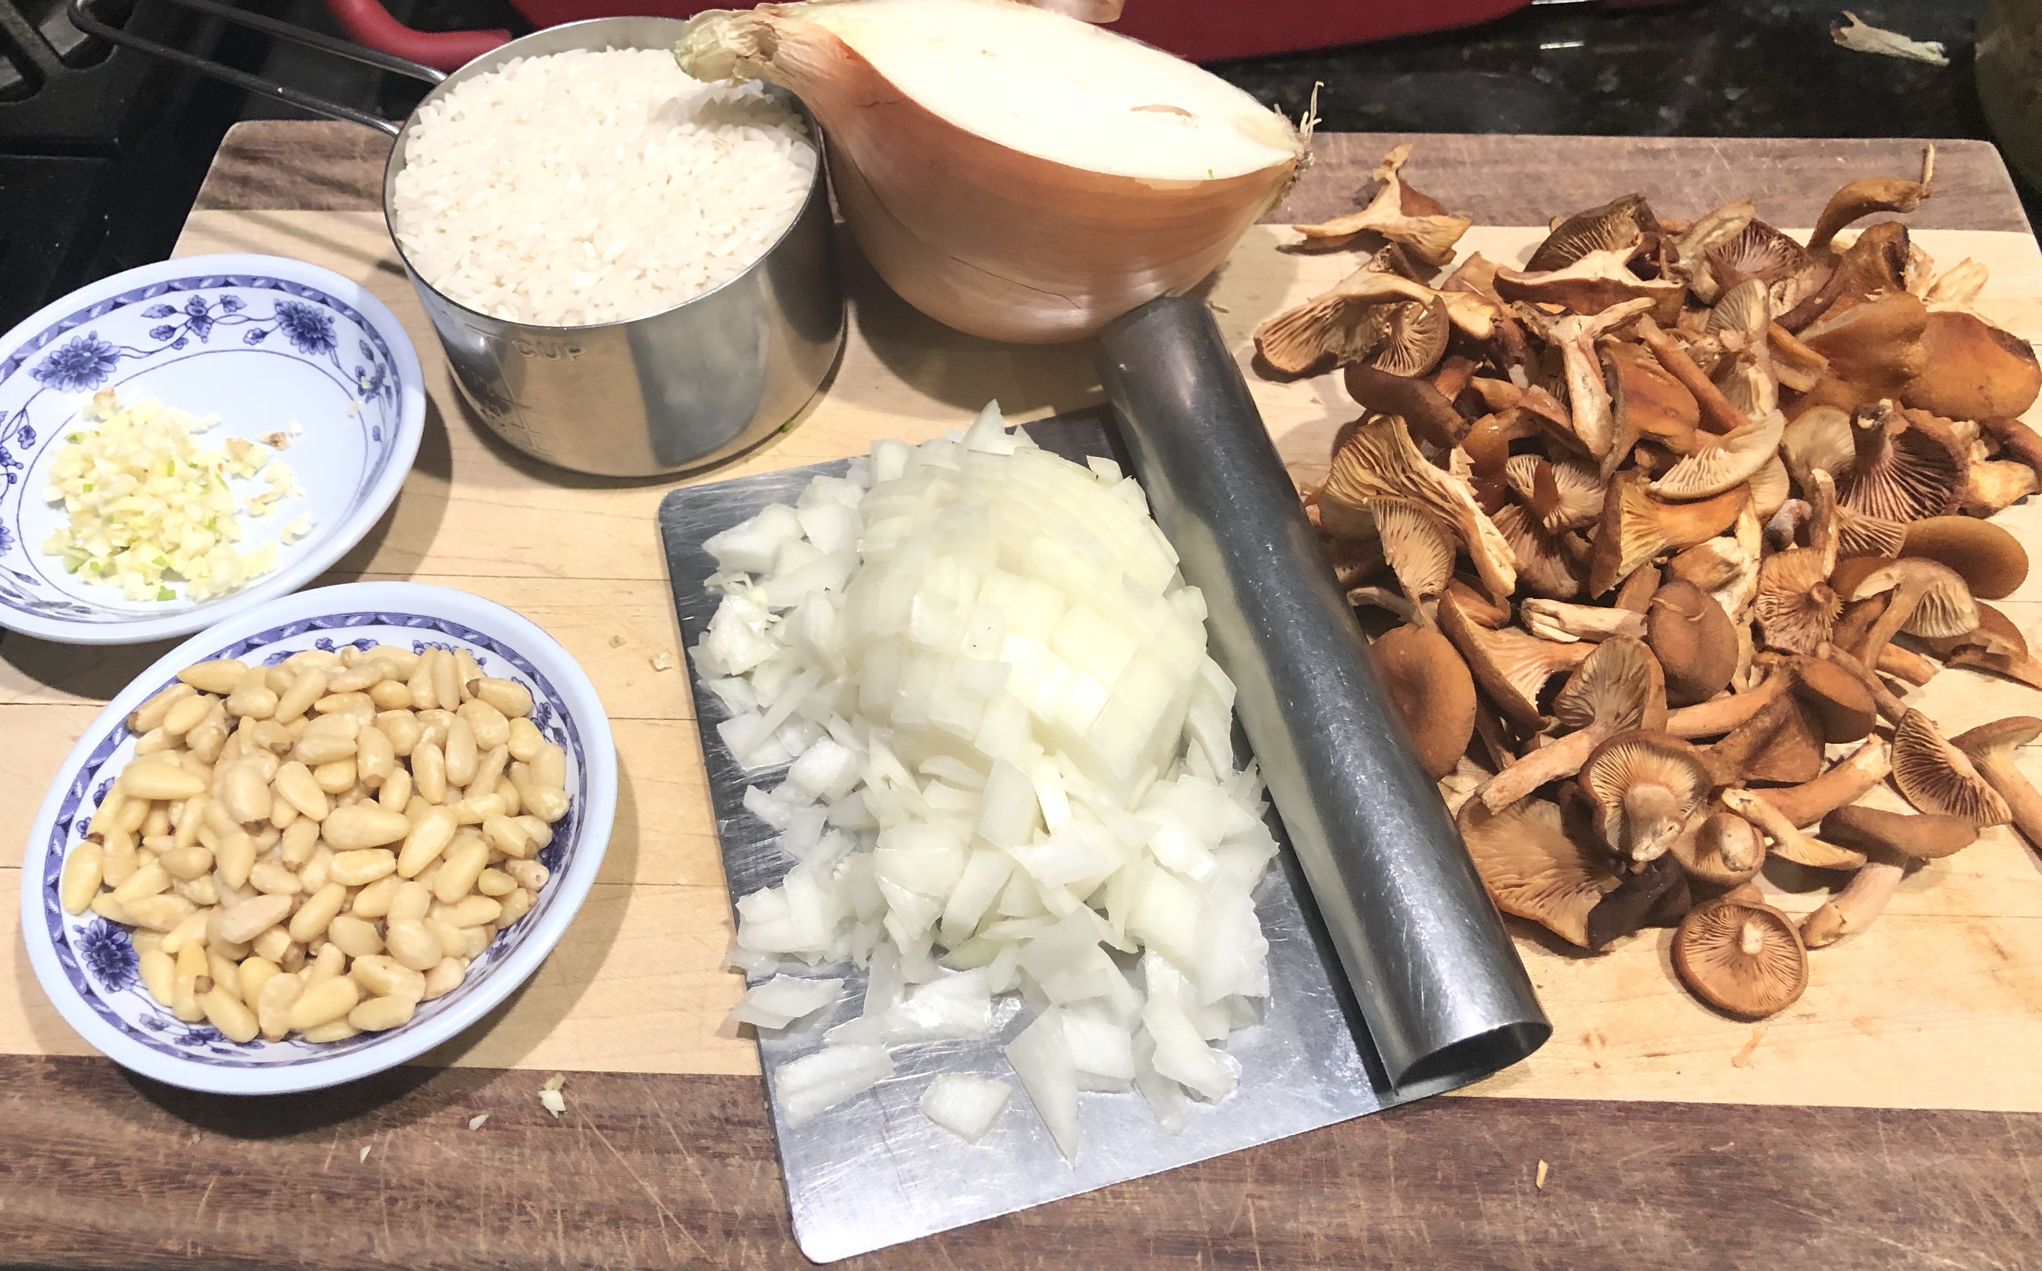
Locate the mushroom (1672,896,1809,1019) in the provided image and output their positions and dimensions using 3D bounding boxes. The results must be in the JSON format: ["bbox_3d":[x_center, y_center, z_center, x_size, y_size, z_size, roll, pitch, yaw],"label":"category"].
[{"bbox_3d":[0.118,0.053,0.271,0.021,0.010,0.021,0,59,0],"label":"mushroom"}]

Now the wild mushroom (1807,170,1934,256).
[{"bbox_3d":[0.179,-0.089,0.349,0.028,0.012,0.012,-31,24,2],"label":"wild mushroom"}]

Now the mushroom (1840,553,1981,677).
[{"bbox_3d":[0.159,-0.004,0.295,0.022,0.016,0.022,25,72,0],"label":"mushroom"}]

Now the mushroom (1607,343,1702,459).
[{"bbox_3d":[0.118,-0.044,0.309,0.017,0.013,0.021,12,65,-35],"label":"mushroom"}]

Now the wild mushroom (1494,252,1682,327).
[{"bbox_3d":[0.113,-0.069,0.329,0.037,0.014,0.017,8,17,2],"label":"wild mushroom"}]

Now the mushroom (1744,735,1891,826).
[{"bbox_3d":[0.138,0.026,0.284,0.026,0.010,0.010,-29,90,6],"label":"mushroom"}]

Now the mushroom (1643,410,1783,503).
[{"bbox_3d":[0.126,-0.033,0.299,0.026,0.010,0.017,-31,24,0],"label":"mushroom"}]

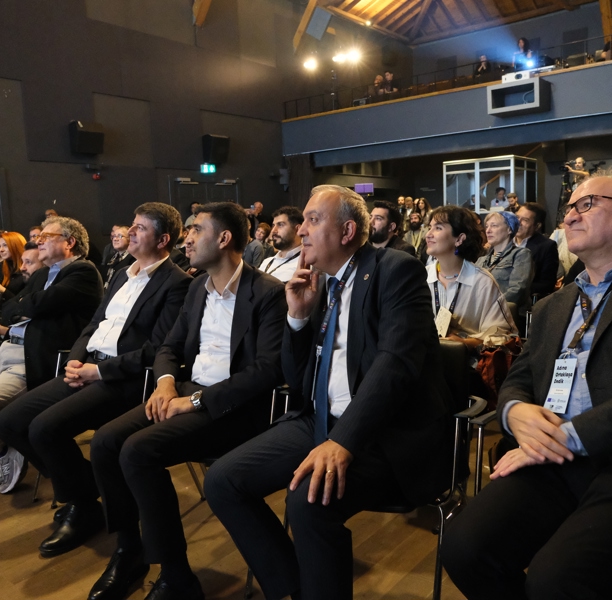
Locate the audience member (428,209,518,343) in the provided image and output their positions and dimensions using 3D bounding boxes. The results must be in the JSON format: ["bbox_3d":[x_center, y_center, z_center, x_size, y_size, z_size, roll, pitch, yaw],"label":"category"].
[{"bbox_3d":[0.685,0.205,2.714,0.520,1.240,0.820,3,9,38],"label":"audience member"}]

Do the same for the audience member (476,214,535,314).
[{"bbox_3d":[1.092,0.100,3.502,0.500,1.220,0.800,3,9,37],"label":"audience member"}]

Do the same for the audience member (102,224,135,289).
[{"bbox_3d":[-1.845,-0.049,5.610,0.500,1.250,0.780,3,9,37],"label":"audience member"}]

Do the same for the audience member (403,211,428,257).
[{"bbox_3d":[1.657,-0.706,9.391,0.550,1.300,0.840,3,9,38],"label":"audience member"}]

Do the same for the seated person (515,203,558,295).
[{"bbox_3d":[1.487,-0.021,4.069,0.540,1.280,0.800,3,9,37],"label":"seated person"}]

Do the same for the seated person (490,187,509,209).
[{"bbox_3d":[4.307,-1.843,13.385,0.520,1.300,0.820,3,9,38],"label":"seated person"}]

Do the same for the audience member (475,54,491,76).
[{"bbox_3d":[3.949,-4.917,13.565,0.500,1.280,0.820,3,9,38],"label":"audience member"}]

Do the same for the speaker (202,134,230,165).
[{"bbox_3d":[-1.833,-3.083,12.289,0.310,0.480,0.480,17,18,34],"label":"speaker"}]

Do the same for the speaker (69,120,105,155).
[{"bbox_3d":[-3.638,-2.693,9.944,0.310,0.480,0.480,18,19,37],"label":"speaker"}]

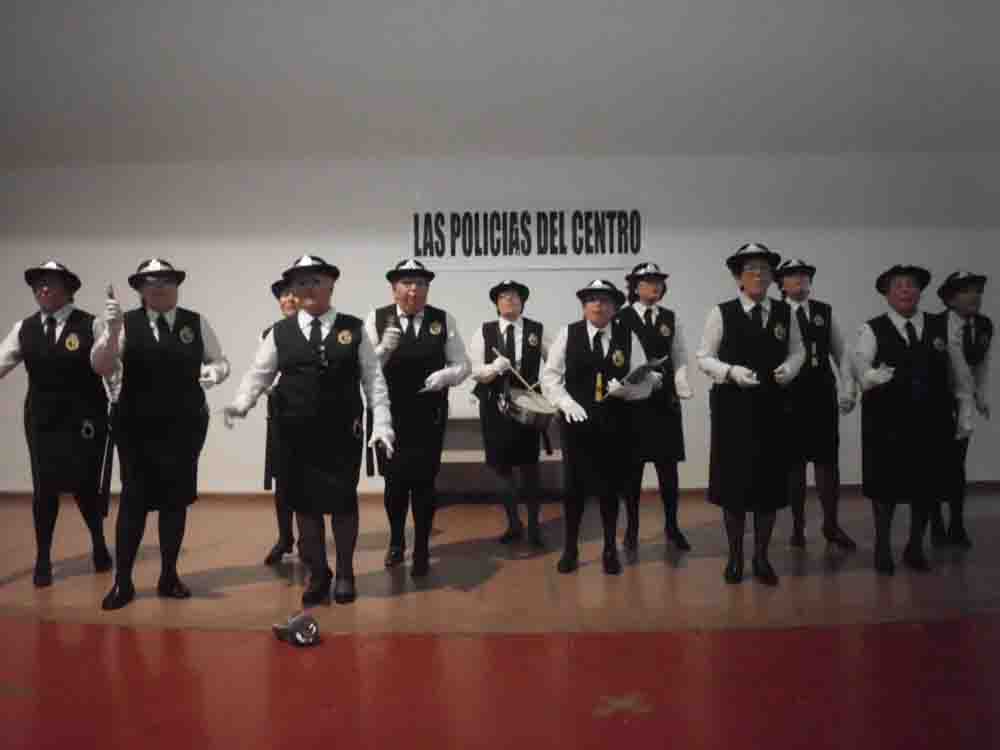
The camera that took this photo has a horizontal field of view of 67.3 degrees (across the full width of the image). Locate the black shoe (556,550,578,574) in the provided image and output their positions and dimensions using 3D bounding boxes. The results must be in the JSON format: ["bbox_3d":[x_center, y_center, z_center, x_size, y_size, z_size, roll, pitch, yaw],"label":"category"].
[{"bbox_3d":[0.367,1.009,4.068,0.090,0.085,0.235,0,4,10],"label":"black shoe"}]

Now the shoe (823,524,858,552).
[{"bbox_3d":[2.016,0.972,4.466,0.085,0.095,0.235,-1,4,-16],"label":"shoe"}]

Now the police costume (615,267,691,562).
[{"bbox_3d":[0.890,0.185,4.365,0.440,1.671,0.420,0,2,10],"label":"police costume"}]

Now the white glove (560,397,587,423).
[{"bbox_3d":[0.374,0.178,3.780,0.100,0.055,0.160,-26,48,-17],"label":"white glove"}]

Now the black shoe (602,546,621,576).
[{"bbox_3d":[0.604,0.990,4.055,0.090,0.090,0.240,0,2,4],"label":"black shoe"}]

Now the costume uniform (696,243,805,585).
[{"bbox_3d":[1.285,0.204,3.922,0.510,1.700,0.400,0,4,10],"label":"costume uniform"}]

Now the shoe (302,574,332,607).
[{"bbox_3d":[-0.880,1.042,3.634,0.095,0.085,0.240,0,4,6],"label":"shoe"}]

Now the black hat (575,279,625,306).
[{"bbox_3d":[0.537,-0.437,3.975,0.255,0.130,0.280,5,1,18],"label":"black hat"}]

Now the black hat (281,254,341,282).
[{"bbox_3d":[-0.886,-0.499,3.540,0.265,0.125,0.290,0,4,-3],"label":"black hat"}]

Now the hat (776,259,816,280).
[{"bbox_3d":[1.720,-0.611,4.373,0.260,0.125,0.280,-3,1,18],"label":"hat"}]

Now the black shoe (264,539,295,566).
[{"bbox_3d":[-1.252,0.999,4.270,0.090,0.090,0.240,0,2,15],"label":"black shoe"}]

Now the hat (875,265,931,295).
[{"bbox_3d":[2.112,-0.498,3.940,0.260,0.125,0.280,-8,-10,22],"label":"hat"}]

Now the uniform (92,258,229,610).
[{"bbox_3d":[-1.619,0.258,3.570,0.610,1.626,0.460,-1,2,-15],"label":"uniform"}]

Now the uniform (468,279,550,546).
[{"bbox_3d":[0.058,0.219,4.602,0.500,1.603,0.450,-1,2,0],"label":"uniform"}]

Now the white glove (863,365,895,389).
[{"bbox_3d":[1.924,0.006,3.820,0.170,0.110,0.075,2,4,37],"label":"white glove"}]

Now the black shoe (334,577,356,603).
[{"bbox_3d":[-0.756,1.040,3.659,0.090,0.085,0.240,-1,4,-8],"label":"black shoe"}]

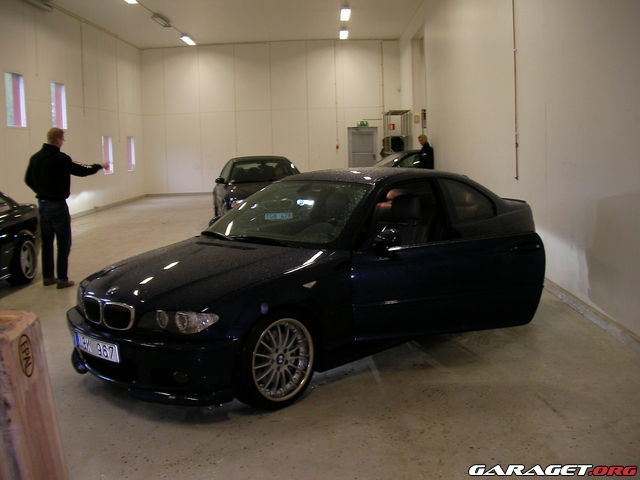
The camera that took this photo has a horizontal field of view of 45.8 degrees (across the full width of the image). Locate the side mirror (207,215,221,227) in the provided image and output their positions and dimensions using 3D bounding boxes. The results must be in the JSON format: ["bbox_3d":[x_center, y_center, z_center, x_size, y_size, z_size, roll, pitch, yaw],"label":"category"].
[{"bbox_3d":[-0.853,-0.154,6.159,0.200,0.140,0.130,5,10,43],"label":"side mirror"}]

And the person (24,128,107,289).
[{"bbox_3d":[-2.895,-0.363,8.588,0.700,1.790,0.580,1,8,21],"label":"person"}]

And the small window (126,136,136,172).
[{"bbox_3d":[-5.925,-2.688,23.828,0.120,1.080,0.900,-2,7,1],"label":"small window"}]

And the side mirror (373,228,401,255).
[{"bbox_3d":[0.409,0.006,4.662,0.130,0.150,0.200,-4,8,-16],"label":"side mirror"}]

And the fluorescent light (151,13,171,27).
[{"bbox_3d":[-3.969,-5.497,18.922,0.270,0.120,1.400,-2,7,1],"label":"fluorescent light"}]

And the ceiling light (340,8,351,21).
[{"bbox_3d":[0.659,-5.750,19.353,0.270,0.120,1.400,-2,7,1],"label":"ceiling light"}]

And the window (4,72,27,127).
[{"bbox_3d":[-6.004,-2.753,14.956,0.120,1.060,0.970,-2,7,1],"label":"window"}]

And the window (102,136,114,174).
[{"bbox_3d":[-5.951,-2.375,21.360,0.120,1.050,0.950,-2,7,1],"label":"window"}]

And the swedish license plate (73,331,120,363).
[{"bbox_3d":[-1.298,0.622,4.422,0.520,0.110,0.015,5,10,43],"label":"swedish license plate"}]

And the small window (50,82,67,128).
[{"bbox_3d":[-6.001,-3.083,17.441,0.120,1.050,0.970,-2,7,1],"label":"small window"}]

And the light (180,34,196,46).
[{"bbox_3d":[-3.998,-6.069,23.083,0.270,0.120,1.400,-2,7,1],"label":"light"}]

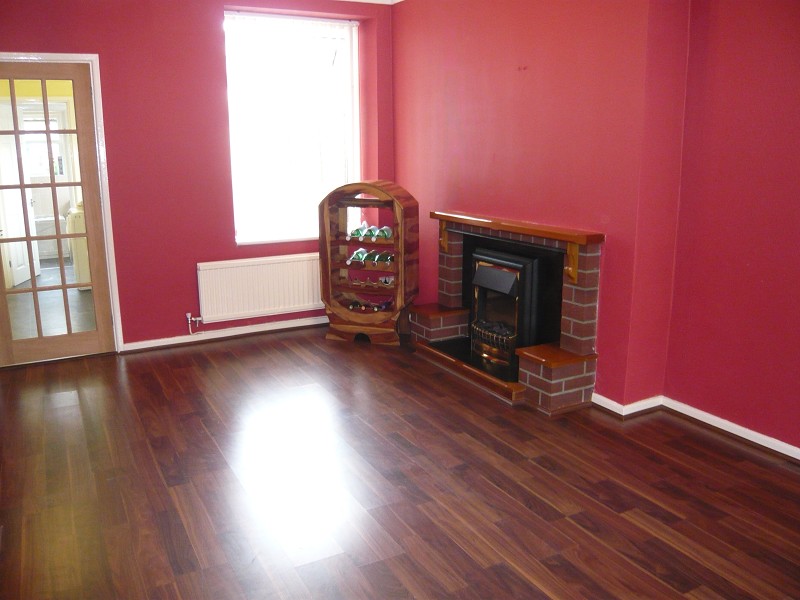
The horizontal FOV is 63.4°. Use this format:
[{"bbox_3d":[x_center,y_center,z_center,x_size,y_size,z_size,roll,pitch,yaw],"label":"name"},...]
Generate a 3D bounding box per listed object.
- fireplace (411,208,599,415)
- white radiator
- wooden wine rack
[{"bbox_3d":[0.573,0.003,4.102,0.408,0.962,1.541,-7,14,-26],"label":"fireplace"},{"bbox_3d":[-1.018,-0.106,5.067,1.051,0.443,0.106,-7,14,-26],"label":"white radiator"},{"bbox_3d":[-0.227,-0.297,4.967,0.670,1.194,0.348,4,13,20],"label":"wooden wine rack"}]

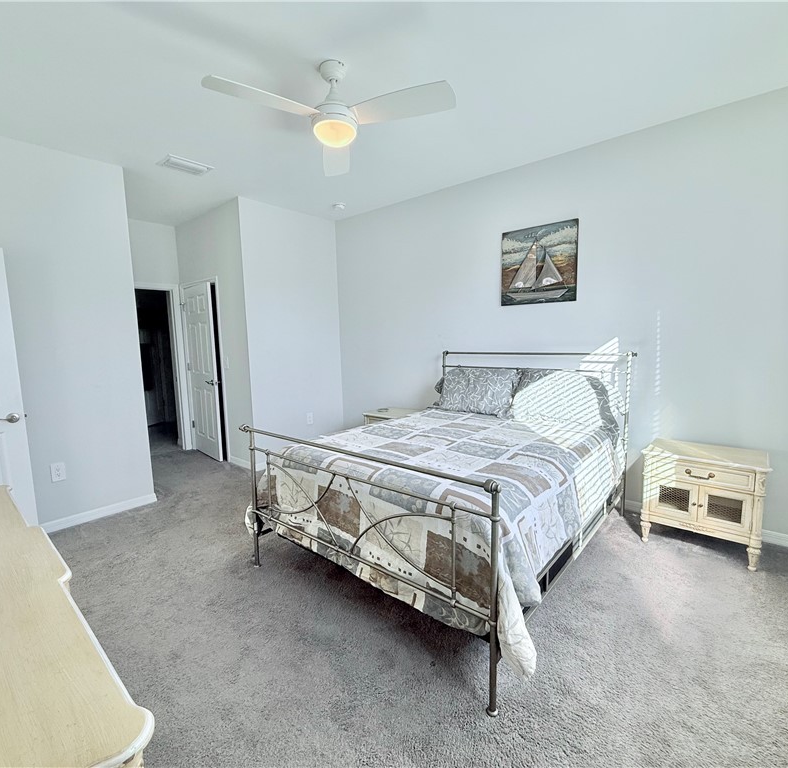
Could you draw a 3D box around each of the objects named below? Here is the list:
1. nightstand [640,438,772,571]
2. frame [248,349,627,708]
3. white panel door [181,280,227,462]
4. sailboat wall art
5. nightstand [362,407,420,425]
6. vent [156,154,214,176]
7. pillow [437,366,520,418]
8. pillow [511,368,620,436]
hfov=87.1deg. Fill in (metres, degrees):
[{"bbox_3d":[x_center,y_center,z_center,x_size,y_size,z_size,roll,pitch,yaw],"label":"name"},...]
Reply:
[{"bbox_3d":[1.994,0.741,2.683,0.630,0.620,0.427,4,9,40],"label":"nightstand"},{"bbox_3d":[0.419,0.456,2.796,1.680,1.239,2.184,4,9,40],"label":"frame"},{"bbox_3d":[-2.273,-0.151,4.984,0.900,2.060,0.120,4,9,40],"label":"white panel door"},{"bbox_3d":[1.213,-1.007,3.514,0.650,0.640,0.030,4,9,40],"label":"sailboat wall art"},{"bbox_3d":[0.058,0.608,4.246,0.630,0.620,0.427,4,9,40],"label":"nightstand"},{"bbox_3d":[-1.675,-1.748,3.345,0.260,0.025,0.365,4,9,40],"label":"vent"},{"bbox_3d":[0.724,0.067,3.618,0.710,0.430,0.180,4,-11,40],"label":"pillow"},{"bbox_3d":[1.286,0.112,3.114,0.730,0.430,0.200,4,-11,40],"label":"pillow"}]

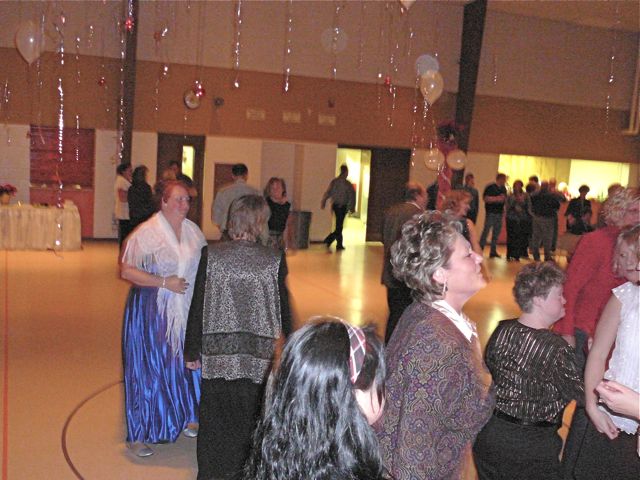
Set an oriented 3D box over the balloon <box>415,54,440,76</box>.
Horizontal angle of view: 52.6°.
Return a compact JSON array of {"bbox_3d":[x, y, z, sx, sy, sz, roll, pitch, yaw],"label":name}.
[{"bbox_3d":[1.562,-2.535,9.400,0.340,0.340,0.320,3,6,0],"label":"balloon"}]

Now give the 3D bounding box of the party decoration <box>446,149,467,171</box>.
[{"bbox_3d":[1.941,-1.137,9.200,0.280,0.290,0.280,3,6,0],"label":"party decoration"}]

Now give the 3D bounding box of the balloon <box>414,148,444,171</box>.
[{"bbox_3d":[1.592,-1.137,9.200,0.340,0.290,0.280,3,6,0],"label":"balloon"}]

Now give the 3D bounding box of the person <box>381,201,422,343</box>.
[{"bbox_3d":[0.855,0.336,6.153,0.400,1.740,0.540,-3,9,-40],"label":"person"}]

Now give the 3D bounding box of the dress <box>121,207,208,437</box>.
[{"bbox_3d":[-0.898,0.498,3.763,0.500,1.319,0.420,-2,8,-36],"label":"dress"}]

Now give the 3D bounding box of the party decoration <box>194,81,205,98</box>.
[{"bbox_3d":[-1.676,-2.093,9.000,0.140,0.240,0.130,3,6,0],"label":"party decoration"}]

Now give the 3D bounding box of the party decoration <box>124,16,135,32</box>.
[{"bbox_3d":[-2.355,-2.664,8.000,0.120,0.200,0.120,3,6,0],"label":"party decoration"}]

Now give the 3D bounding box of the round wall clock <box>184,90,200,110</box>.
[{"bbox_3d":[-2.610,-2.847,13.175,0.370,0.390,0.150,1,7,-16],"label":"round wall clock"}]

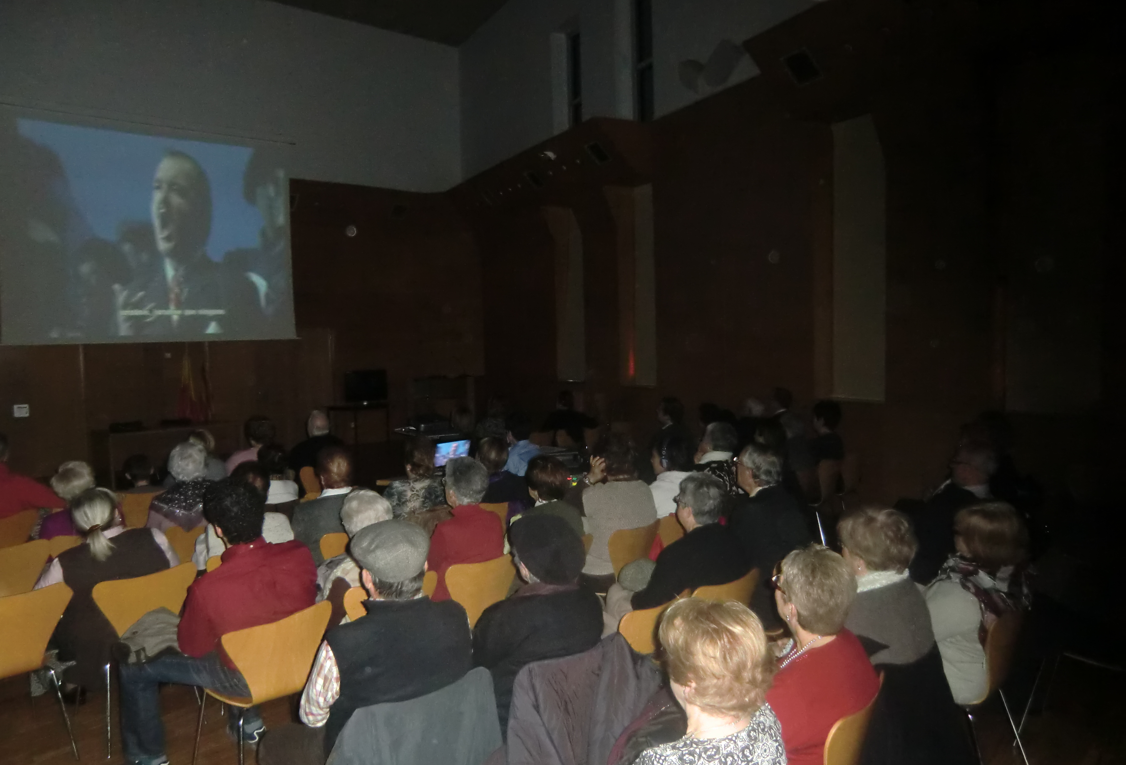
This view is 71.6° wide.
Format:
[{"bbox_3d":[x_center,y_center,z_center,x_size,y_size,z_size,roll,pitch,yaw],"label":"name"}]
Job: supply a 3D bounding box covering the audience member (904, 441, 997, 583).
[{"bbox_3d":[1.971,0.922,4.253,0.800,1.250,0.520,2,4,44],"label":"audience member"}]

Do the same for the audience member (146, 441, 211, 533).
[{"bbox_3d":[-2.402,0.986,4.962,0.520,1.260,0.800,-4,4,-36],"label":"audience member"}]

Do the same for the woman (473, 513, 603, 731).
[{"bbox_3d":[-0.217,1.060,2.933,0.540,1.230,0.820,-4,4,-39],"label":"woman"}]

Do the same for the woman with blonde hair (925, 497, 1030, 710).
[{"bbox_3d":[1.374,1.007,3.133,0.521,1.148,0.743,-4,4,-43],"label":"woman with blonde hair"}]

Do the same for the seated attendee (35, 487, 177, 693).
[{"bbox_3d":[-2.129,1.039,3.703,0.579,1.168,0.743,-4,4,-37],"label":"seated attendee"}]

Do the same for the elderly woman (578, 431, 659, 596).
[{"bbox_3d":[0.154,0.911,4.507,0.502,1.245,0.743,-4,4,-38],"label":"elderly woman"}]

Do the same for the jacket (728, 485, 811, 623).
[{"bbox_3d":[0.968,0.826,3.806,0.420,0.660,0.490,2,4,45],"label":"jacket"}]

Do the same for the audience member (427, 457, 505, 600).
[{"bbox_3d":[-0.563,0.968,3.909,0.482,1.226,0.743,-3,4,-35],"label":"audience member"}]

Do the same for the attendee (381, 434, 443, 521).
[{"bbox_3d":[-1.052,0.950,5.190,0.500,1.240,0.800,-4,4,-38],"label":"attendee"}]

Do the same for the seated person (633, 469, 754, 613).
[{"bbox_3d":[0.415,0.984,3.533,0.550,1.206,0.743,-4,4,-42],"label":"seated person"}]

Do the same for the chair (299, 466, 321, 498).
[{"bbox_3d":[-2.099,1.074,6.713,0.473,0.762,0.511,-3,4,-35],"label":"chair"}]

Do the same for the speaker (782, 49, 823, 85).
[{"bbox_3d":[2.311,-3.053,7.508,0.320,0.080,0.310,43,-18,-23],"label":"speaker"}]

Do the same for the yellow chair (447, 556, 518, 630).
[{"bbox_3d":[-0.513,1.231,3.948,0.480,0.790,0.520,-4,4,-40],"label":"yellow chair"}]

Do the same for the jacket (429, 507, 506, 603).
[{"bbox_3d":[-0.456,0.856,3.710,0.425,0.579,0.290,-3,4,-35],"label":"jacket"}]

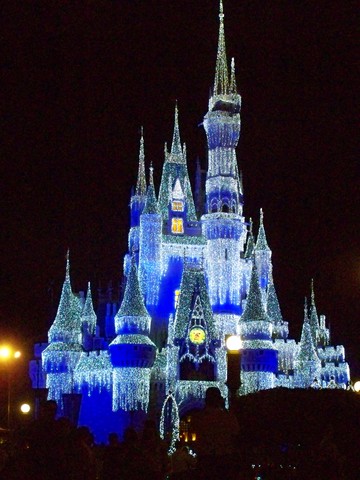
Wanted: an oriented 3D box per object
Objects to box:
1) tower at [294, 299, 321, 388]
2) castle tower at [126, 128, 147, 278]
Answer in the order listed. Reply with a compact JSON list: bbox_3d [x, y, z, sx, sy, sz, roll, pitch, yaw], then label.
[{"bbox_3d":[11.868,9.909,94.227,2.420,9.240,2.420,1,-13,-6],"label":"tower"},{"bbox_3d":[-4.749,-4.449,112.000,2.185,16.383,2.185,1,-11,-8],"label":"castle tower"}]

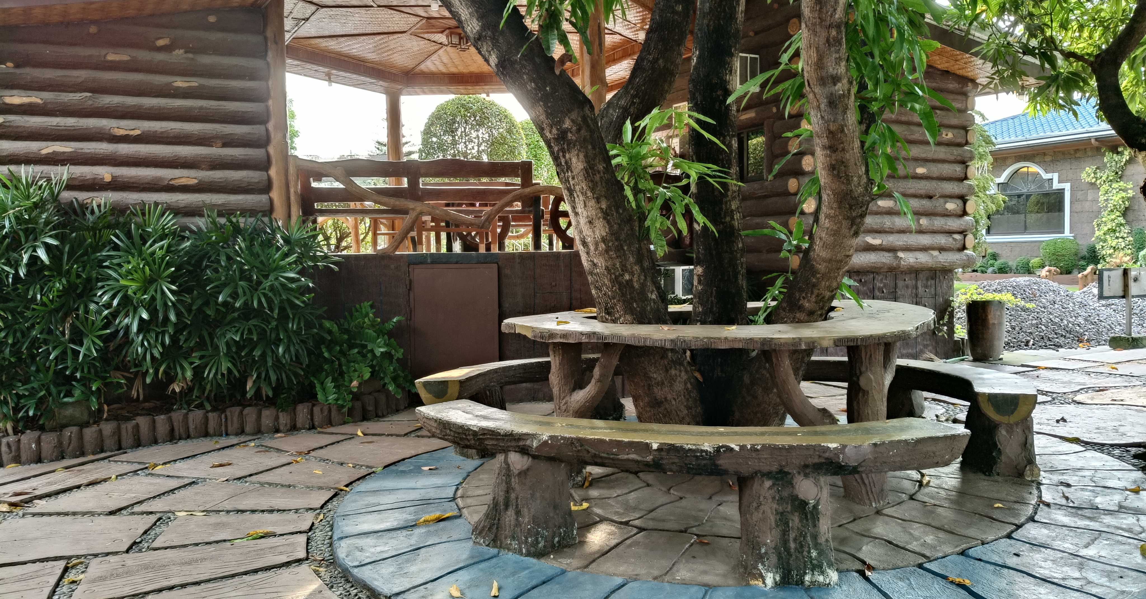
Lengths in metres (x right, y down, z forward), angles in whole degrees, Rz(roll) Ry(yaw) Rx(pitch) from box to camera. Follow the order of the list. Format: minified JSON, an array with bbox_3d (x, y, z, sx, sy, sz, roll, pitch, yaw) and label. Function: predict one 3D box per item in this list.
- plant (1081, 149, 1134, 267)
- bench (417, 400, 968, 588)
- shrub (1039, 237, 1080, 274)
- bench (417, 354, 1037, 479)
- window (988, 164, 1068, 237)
[{"bbox_3d":[12.876,-2.185,20.700,0.500,2.900,1.200,-3,3,-35],"label":"plant"},{"bbox_3d":[0.325,0.661,3.090,2.000,0.440,0.670,0,3,17],"label":"bench"},{"bbox_3d":[11.872,-1.070,21.000,1.000,0.920,1.000,-3,3,-35],"label":"shrub"},{"bbox_3d":[0.800,0.591,4.694,2.900,0.420,1.430,0,3,15],"label":"bench"},{"bbox_3d":[11.848,-2.551,22.400,0.220,1.980,2.200,-3,3,-35],"label":"window"}]

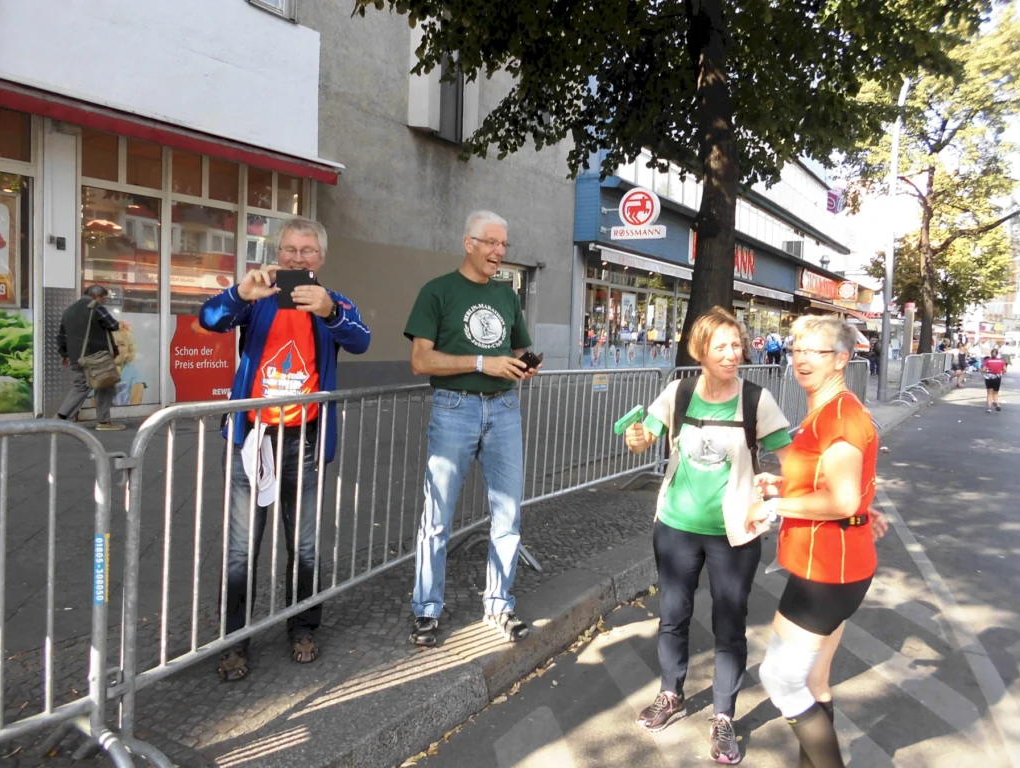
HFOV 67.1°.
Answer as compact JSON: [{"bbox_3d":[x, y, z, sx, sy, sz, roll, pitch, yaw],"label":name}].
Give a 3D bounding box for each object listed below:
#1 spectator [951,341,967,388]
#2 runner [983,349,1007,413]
[{"bbox_3d":[16.491,-0.685,28.153,0.580,1.667,0.500,3,3,20],"label":"spectator"},{"bbox_3d":[12.185,-0.095,19.256,0.580,1.573,0.580,4,4,37],"label":"runner"}]

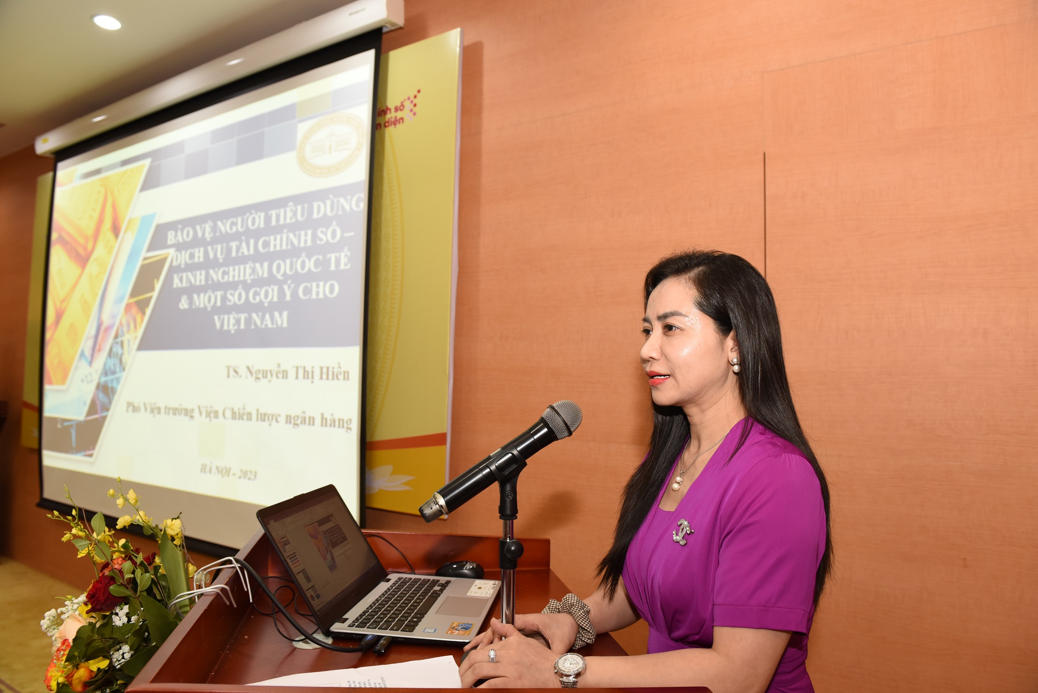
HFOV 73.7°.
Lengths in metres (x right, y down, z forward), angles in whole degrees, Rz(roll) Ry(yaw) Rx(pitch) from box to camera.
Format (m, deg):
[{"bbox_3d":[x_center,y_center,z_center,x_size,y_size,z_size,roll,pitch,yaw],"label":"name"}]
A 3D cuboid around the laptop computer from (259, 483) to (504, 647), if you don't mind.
[{"bbox_3d":[-0.228,0.372,1.237,0.357,0.198,0.330,1,-3,6],"label":"laptop computer"}]

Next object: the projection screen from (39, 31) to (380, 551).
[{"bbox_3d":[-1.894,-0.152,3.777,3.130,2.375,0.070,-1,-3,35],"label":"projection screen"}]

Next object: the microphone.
[{"bbox_3d":[-0.021,0.159,0.972,0.267,0.055,0.053,-33,7,-15],"label":"microphone"}]

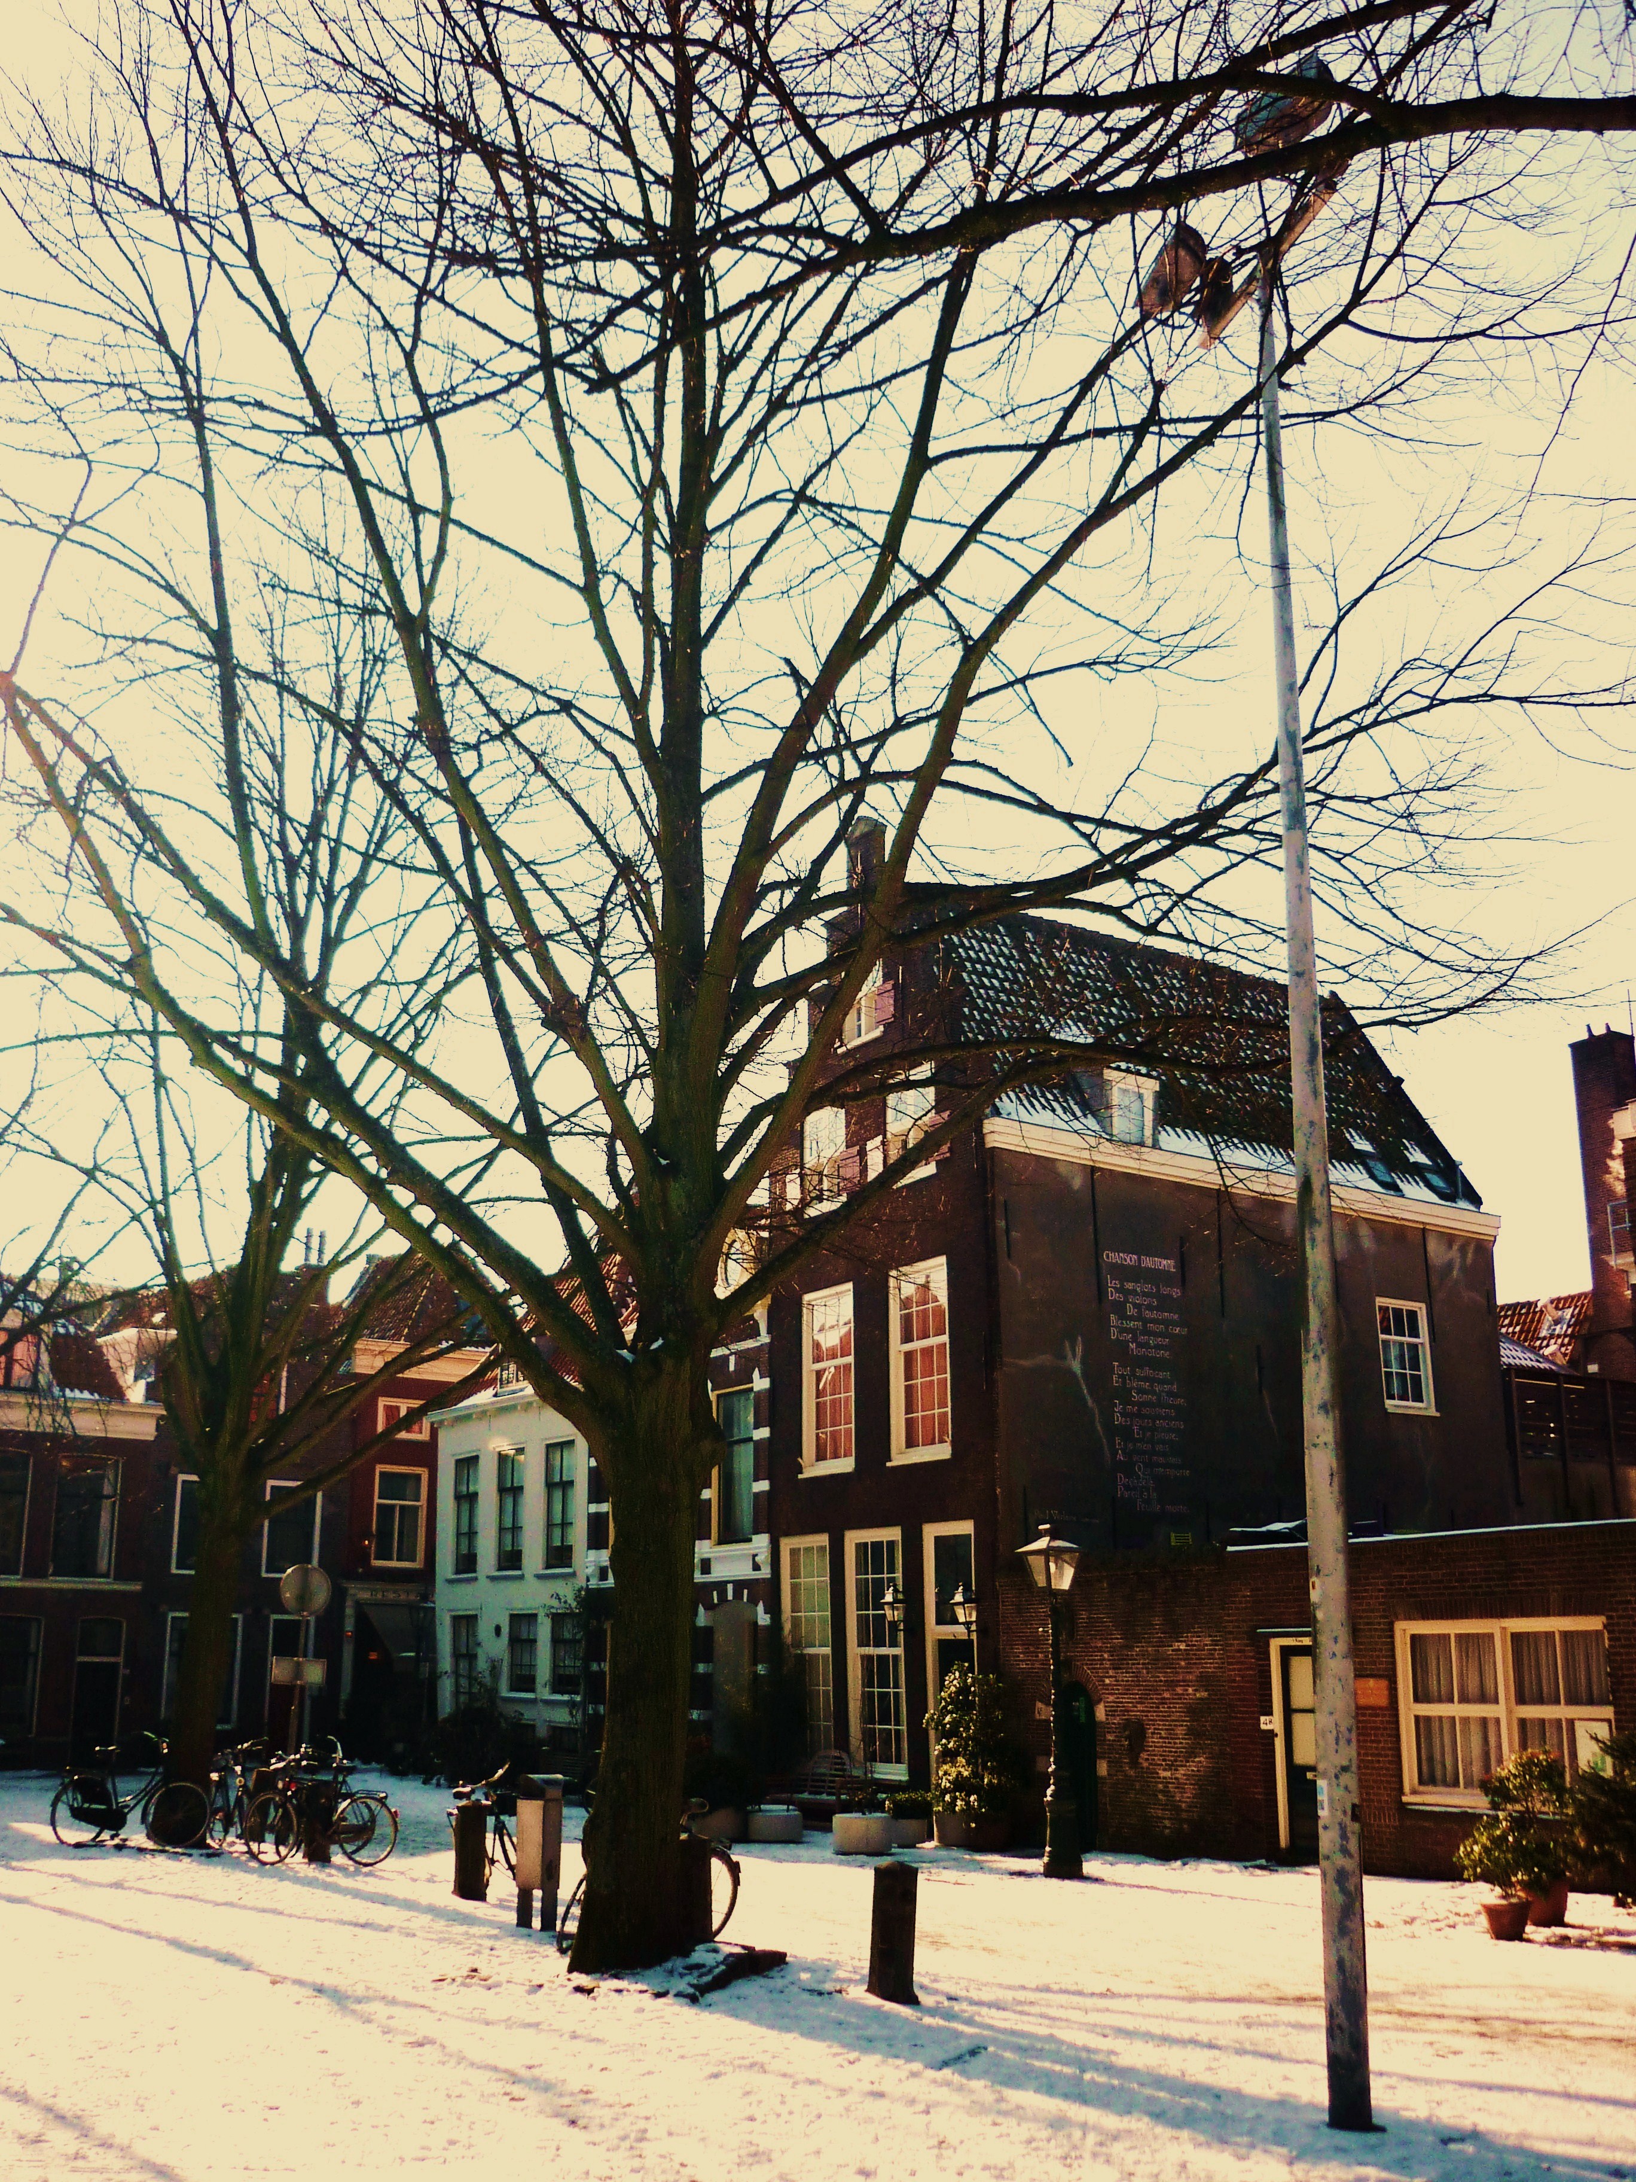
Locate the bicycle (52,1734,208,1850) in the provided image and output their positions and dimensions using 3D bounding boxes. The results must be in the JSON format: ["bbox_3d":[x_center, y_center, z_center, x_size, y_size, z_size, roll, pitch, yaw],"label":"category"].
[{"bbox_3d":[-7.539,7.701,22.912,1.800,1.180,0.580,0,-16,2],"label":"bicycle"}]

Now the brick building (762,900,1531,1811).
[{"bbox_3d":[4.819,3.776,29.478,10.300,12.300,4.661,11,-19,-34],"label":"brick building"}]

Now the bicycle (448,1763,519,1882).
[{"bbox_3d":[-2.831,6.390,18.059,0.600,1.060,1.750,-3,-16,11],"label":"bicycle"}]

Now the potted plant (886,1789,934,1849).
[{"bbox_3d":[1.017,8.062,23.044,0.527,0.552,0.521,-1,-16,2],"label":"potted plant"}]

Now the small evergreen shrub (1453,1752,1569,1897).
[{"bbox_3d":[5.147,5.475,15.533,0.798,1.035,0.763,-5,-16,17],"label":"small evergreen shrub"}]

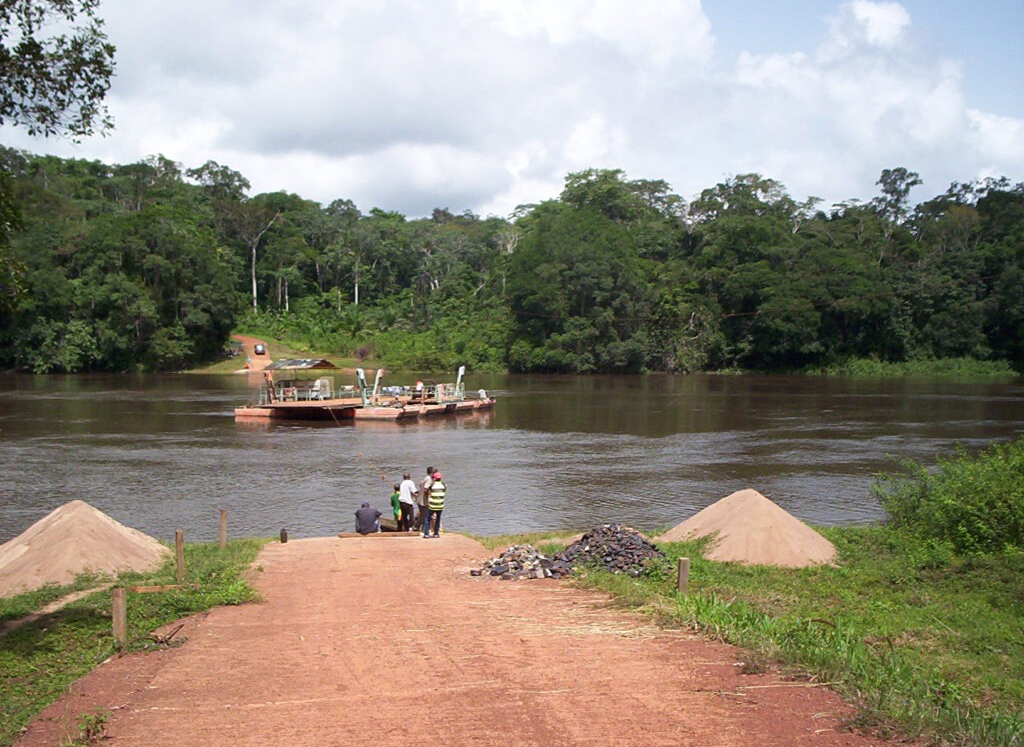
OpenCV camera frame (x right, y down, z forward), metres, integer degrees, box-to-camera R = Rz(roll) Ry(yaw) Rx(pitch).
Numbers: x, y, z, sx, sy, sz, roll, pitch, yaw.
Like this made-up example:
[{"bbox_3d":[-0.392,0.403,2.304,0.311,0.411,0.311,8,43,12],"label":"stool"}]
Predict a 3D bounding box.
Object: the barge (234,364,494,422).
[{"bbox_3d":[-10.840,1.059,88.991,13.600,4.200,16.400,1,2,25],"label":"barge"}]

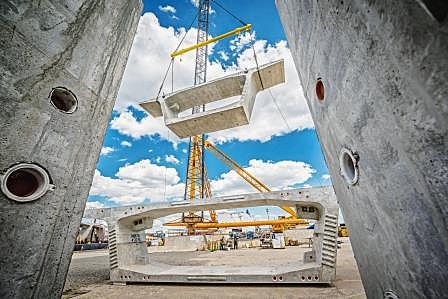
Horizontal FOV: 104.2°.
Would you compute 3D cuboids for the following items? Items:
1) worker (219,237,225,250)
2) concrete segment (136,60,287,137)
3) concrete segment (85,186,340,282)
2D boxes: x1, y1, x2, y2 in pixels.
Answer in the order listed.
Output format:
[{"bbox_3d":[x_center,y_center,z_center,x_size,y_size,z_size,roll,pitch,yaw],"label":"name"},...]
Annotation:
[{"bbox_3d":[-0.340,12.615,23.403,0.650,1.620,0.520,-3,-26,0],"label":"worker"},{"bbox_3d":[-1.254,-3.315,13.908,12.270,3.230,2.090,-11,-27,16],"label":"concrete segment"},{"bbox_3d":[-0.450,4.224,8.476,15.400,3.220,2.090,-9,-27,12],"label":"concrete segment"}]

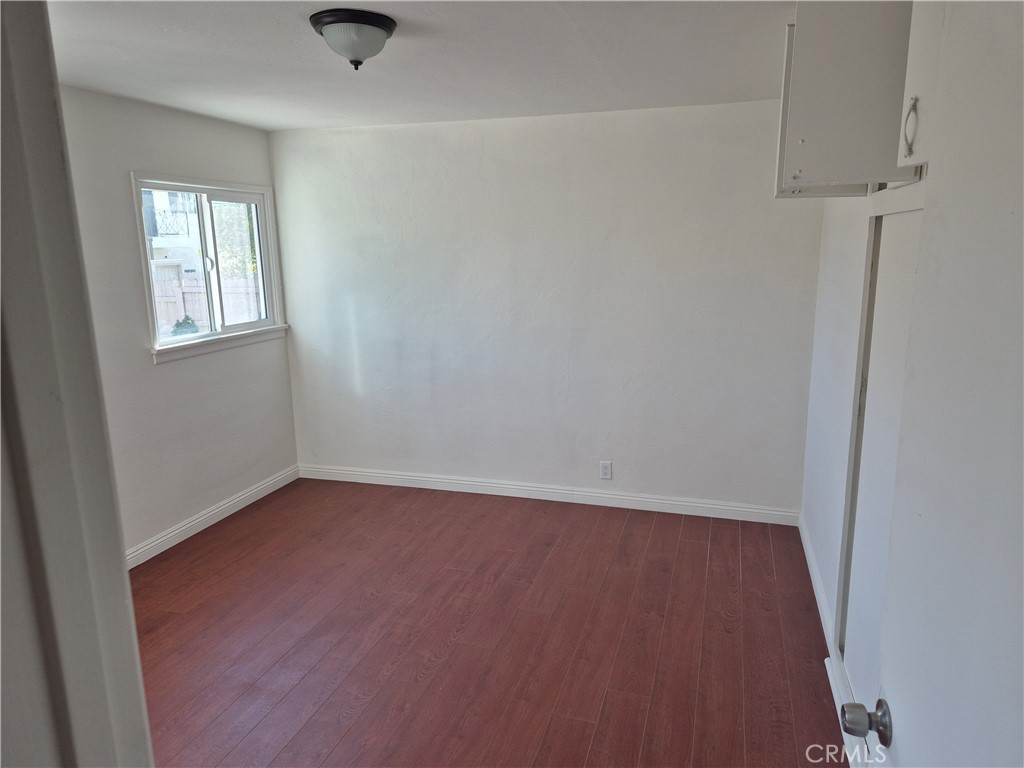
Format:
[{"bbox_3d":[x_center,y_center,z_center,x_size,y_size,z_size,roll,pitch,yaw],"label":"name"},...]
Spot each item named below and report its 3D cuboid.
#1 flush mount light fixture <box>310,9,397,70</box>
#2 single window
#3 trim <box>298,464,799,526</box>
[{"bbox_3d":[-0.545,-1.173,2.368,0.295,0.153,0.295,-1,12,0],"label":"flush mount light fixture"},{"bbox_3d":[-1.808,-0.753,4.179,0.090,0.955,1.160,3,12,17],"label":"single window"},{"bbox_3d":[0.068,0.727,4.563,3.440,0.096,0.024,3,12,17],"label":"trim"}]

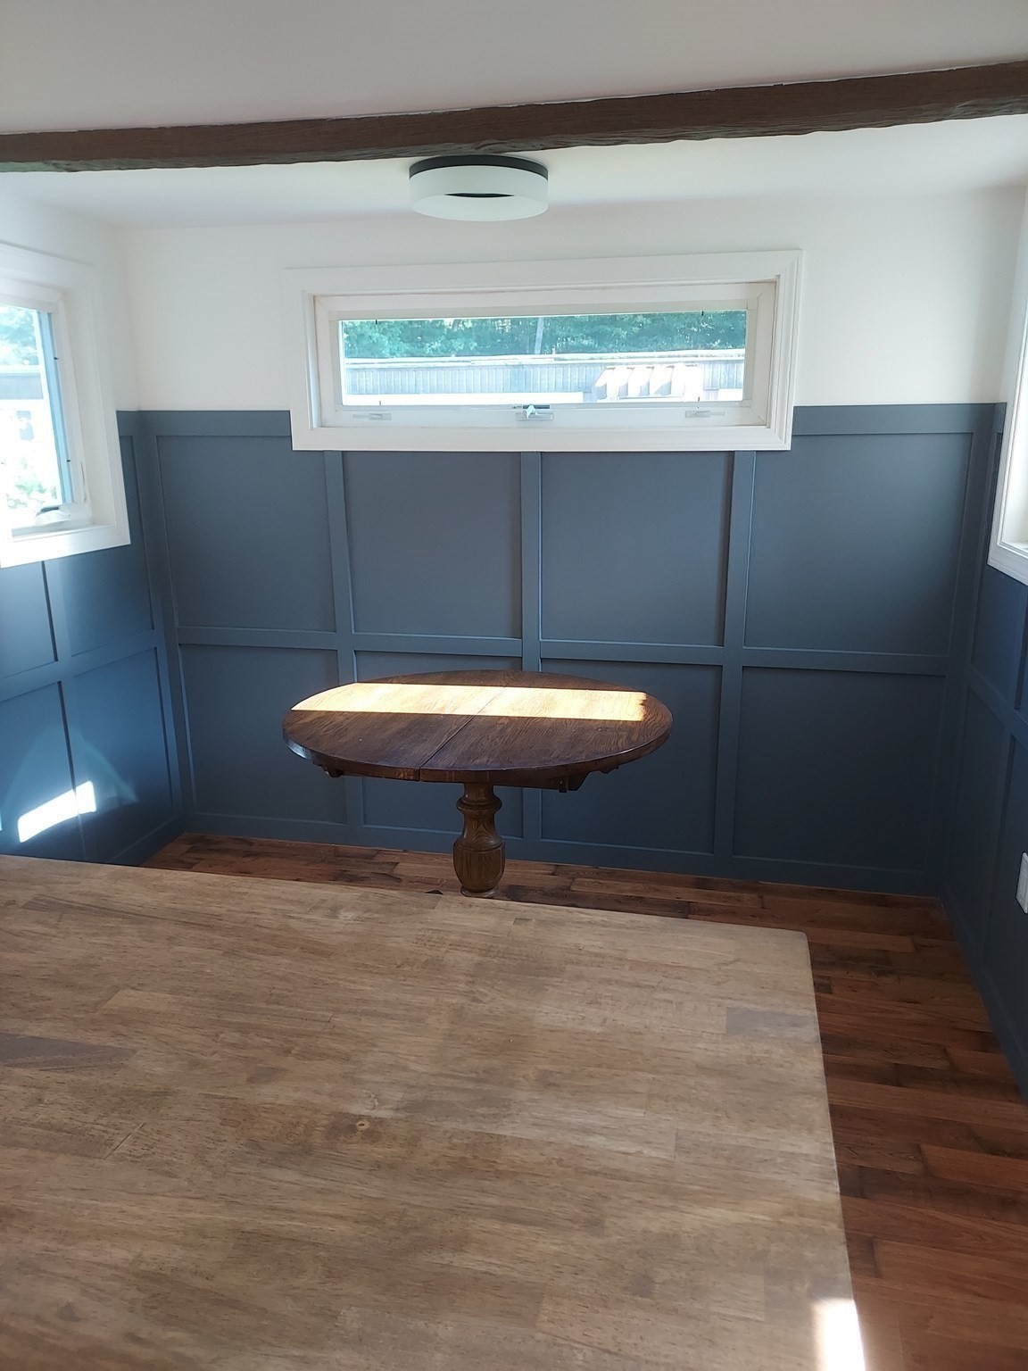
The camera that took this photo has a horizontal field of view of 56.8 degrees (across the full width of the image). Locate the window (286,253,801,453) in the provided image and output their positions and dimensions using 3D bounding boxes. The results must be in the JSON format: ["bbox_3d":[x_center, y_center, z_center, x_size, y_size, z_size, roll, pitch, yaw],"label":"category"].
[{"bbox_3d":[0.050,-1.038,3.013,1.627,0.570,0.090,3,16,12],"label":"window"}]

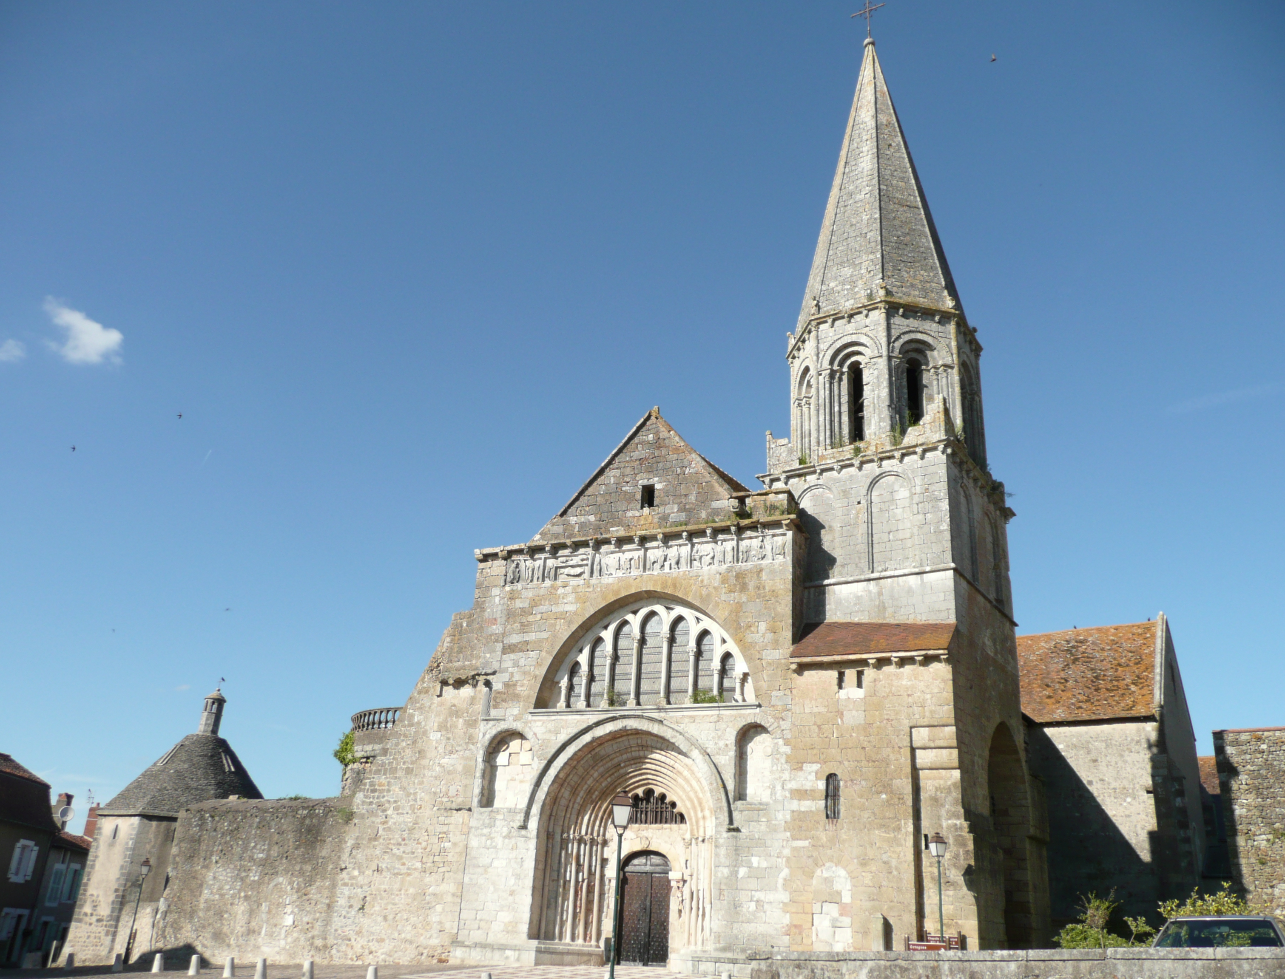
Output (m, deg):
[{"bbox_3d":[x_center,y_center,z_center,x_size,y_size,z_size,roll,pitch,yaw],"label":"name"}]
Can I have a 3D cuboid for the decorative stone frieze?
[{"bbox_3d":[-0.557,2.178,35.214,11.840,1.480,0.450,-7,-26,24],"label":"decorative stone frieze"}]

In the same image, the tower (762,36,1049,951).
[{"bbox_3d":[8.751,-2.568,37.826,6.778,36.556,7.030,-12,-28,32],"label":"tower"}]

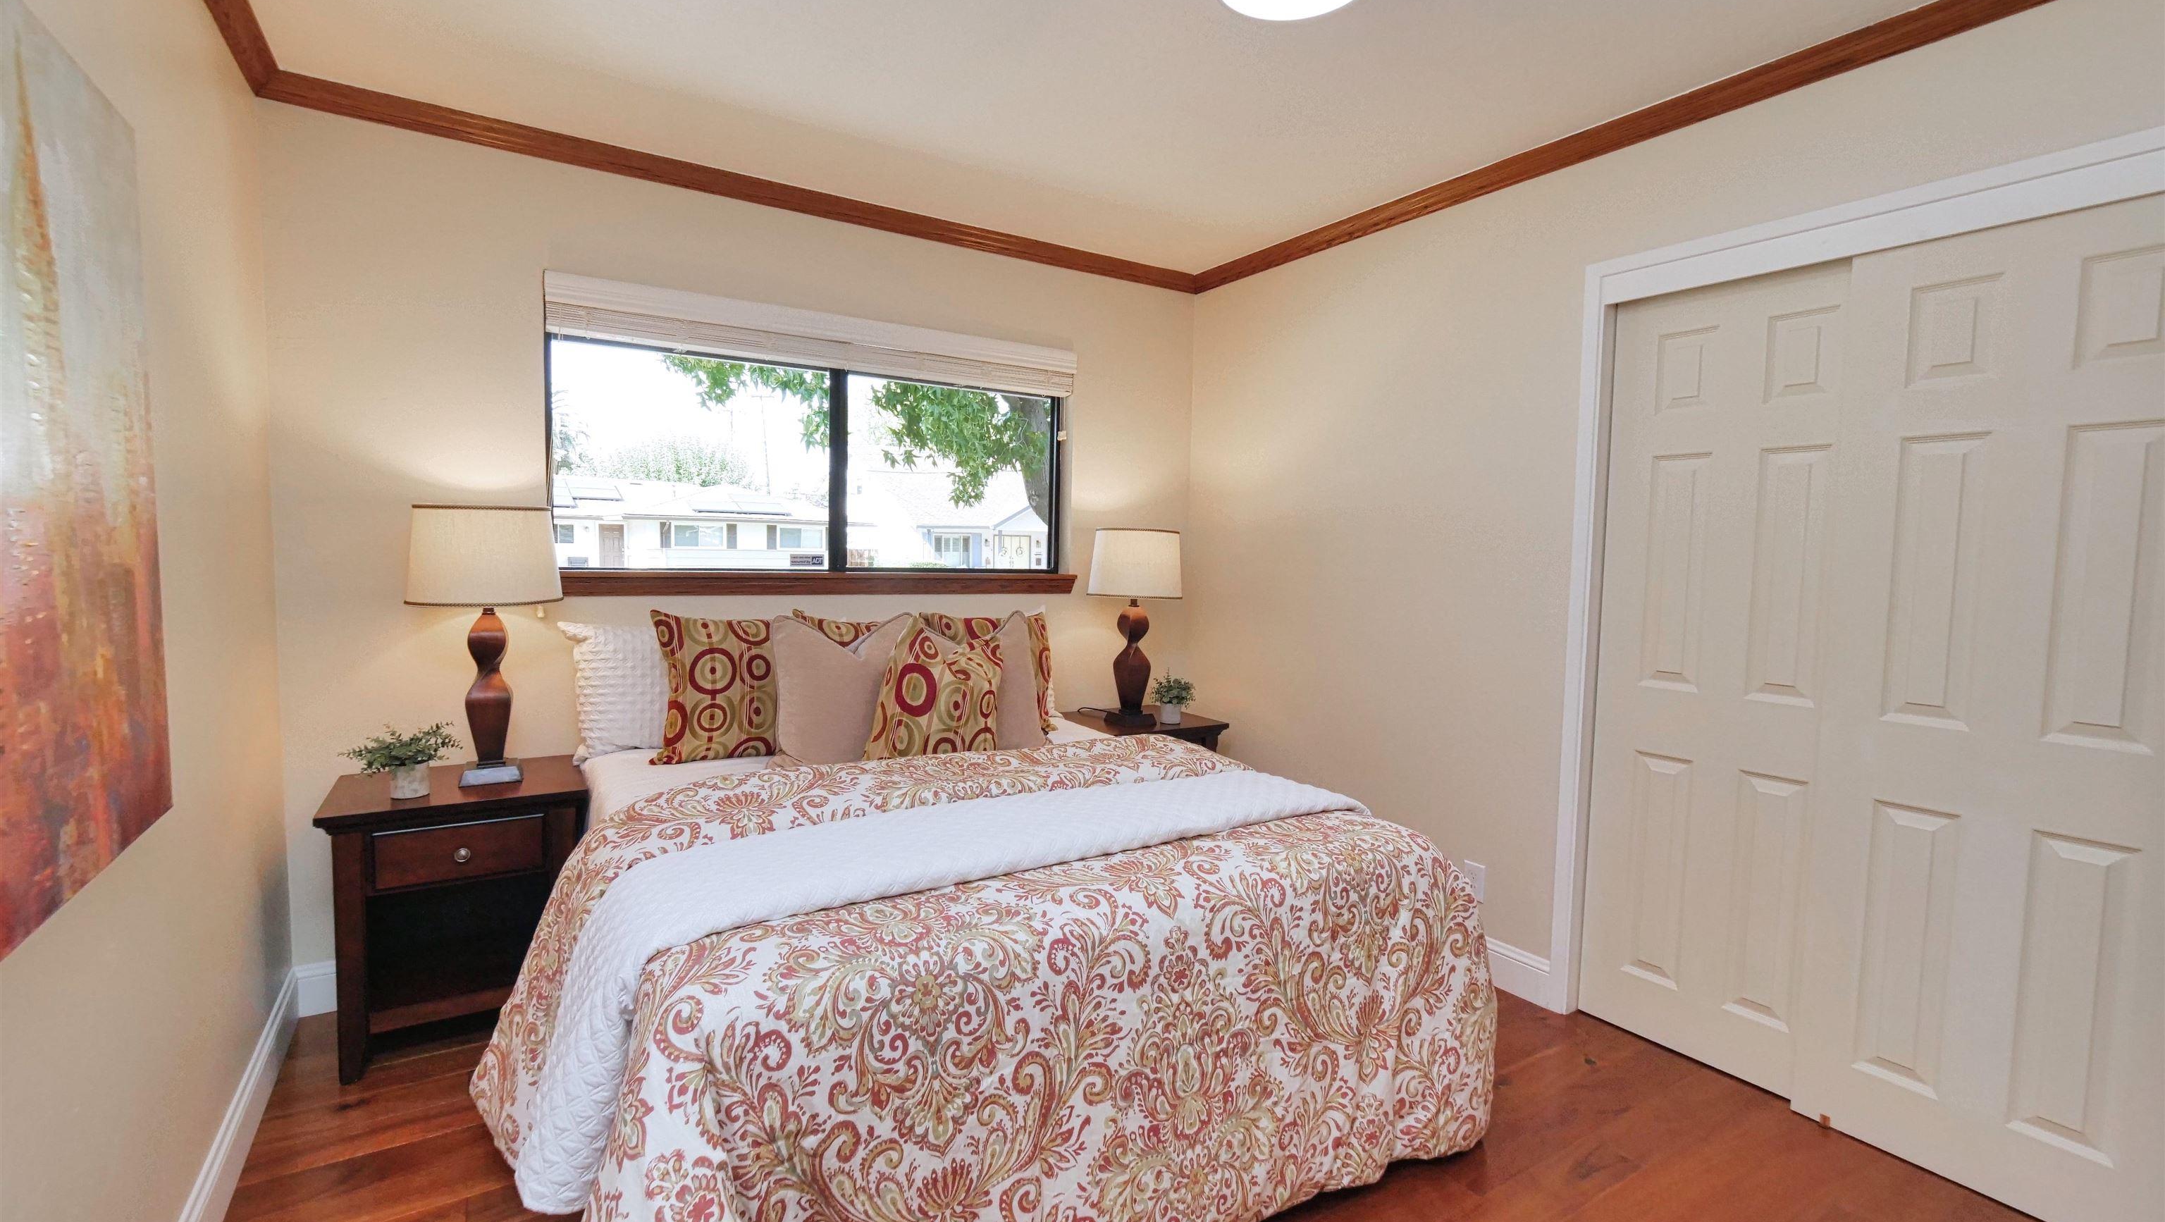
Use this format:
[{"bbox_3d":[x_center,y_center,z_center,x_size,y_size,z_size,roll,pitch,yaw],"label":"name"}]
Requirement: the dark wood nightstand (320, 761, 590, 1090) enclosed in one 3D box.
[{"bbox_3d":[-1.683,0.796,2.382,0.552,0.663,0.456,-1,4,-32],"label":"dark wood nightstand"}]

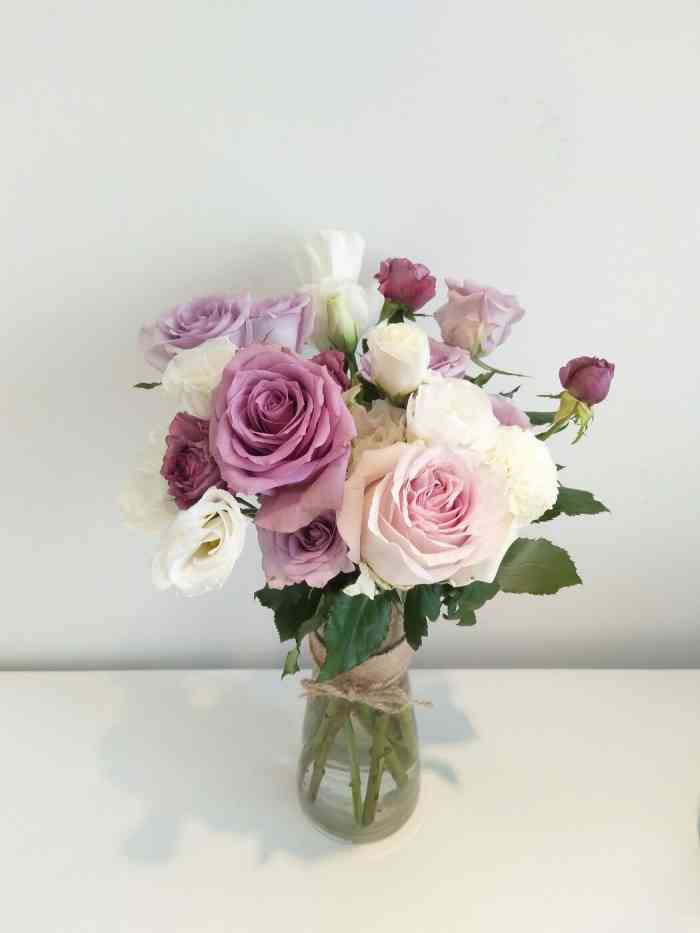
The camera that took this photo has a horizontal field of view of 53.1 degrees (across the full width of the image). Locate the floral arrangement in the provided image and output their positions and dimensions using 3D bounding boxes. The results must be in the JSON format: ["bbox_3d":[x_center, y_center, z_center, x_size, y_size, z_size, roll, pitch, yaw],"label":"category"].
[{"bbox_3d":[0.002,0.000,0.429,0.311,0.272,0.260,0,21,0],"label":"floral arrangement"}]

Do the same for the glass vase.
[{"bbox_3d":[0.007,0.188,0.512,0.093,0.149,0.093,0,21,0],"label":"glass vase"}]

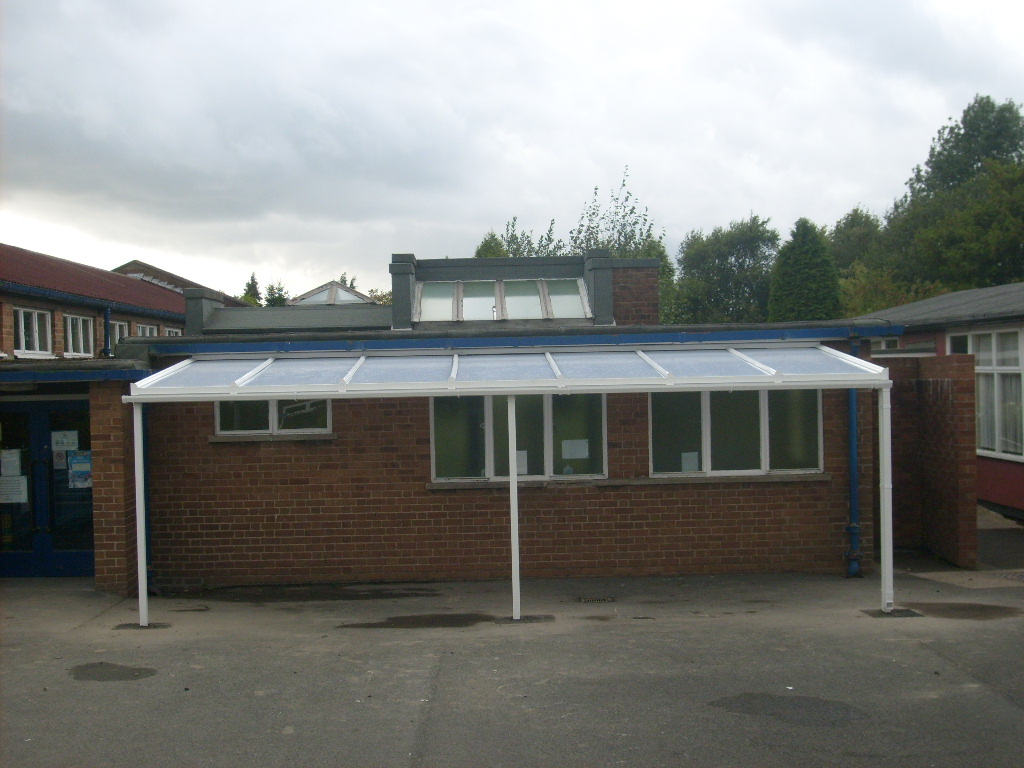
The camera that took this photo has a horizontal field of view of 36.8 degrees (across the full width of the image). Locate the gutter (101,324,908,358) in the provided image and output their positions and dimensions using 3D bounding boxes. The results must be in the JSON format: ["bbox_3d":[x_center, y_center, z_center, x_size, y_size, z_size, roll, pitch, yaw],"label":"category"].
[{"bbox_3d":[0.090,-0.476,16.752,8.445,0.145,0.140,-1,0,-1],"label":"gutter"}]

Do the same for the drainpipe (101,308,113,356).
[{"bbox_3d":[-6.556,-0.850,24.900,0.150,0.830,0.130,-1,0,-1],"label":"drainpipe"}]

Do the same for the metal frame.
[{"bbox_3d":[-0.024,0.875,15.492,7.039,2.540,2.930,-1,0,-1],"label":"metal frame"}]

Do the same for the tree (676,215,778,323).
[{"bbox_3d":[7.005,-1.820,50.000,3.600,7.200,3.500,-1,0,-1],"label":"tree"}]

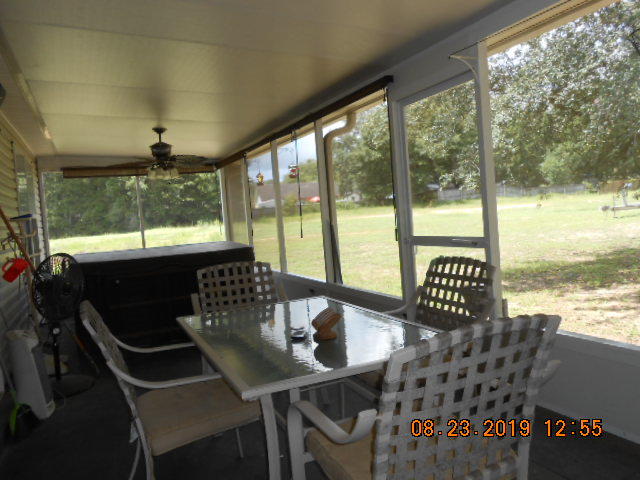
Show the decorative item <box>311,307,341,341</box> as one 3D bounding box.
[{"bbox_3d":[0.022,0.378,2.199,0.130,0.130,0.100,-4,3,0],"label":"decorative item"}]

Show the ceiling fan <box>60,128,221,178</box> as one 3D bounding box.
[{"bbox_3d":[-2.011,-1.101,6.139,1.400,0.640,1.400,-6,4,-25],"label":"ceiling fan"}]

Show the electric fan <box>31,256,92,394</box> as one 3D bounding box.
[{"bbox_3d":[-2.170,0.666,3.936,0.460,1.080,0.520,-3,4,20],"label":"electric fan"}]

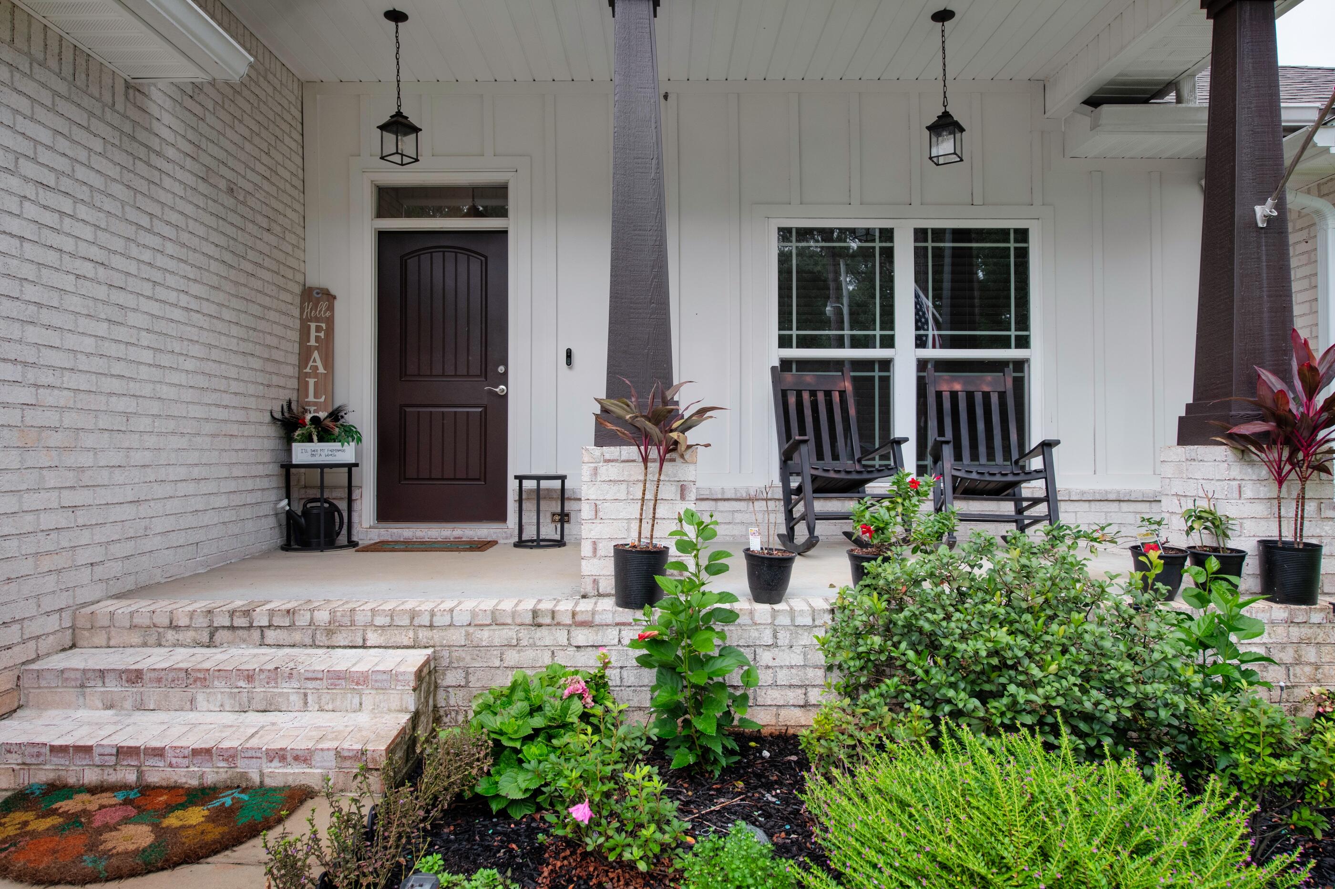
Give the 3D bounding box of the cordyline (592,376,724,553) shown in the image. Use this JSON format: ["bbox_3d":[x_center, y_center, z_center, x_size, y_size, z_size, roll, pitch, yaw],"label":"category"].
[{"bbox_3d":[-0.037,0.080,3.370,0.530,0.700,0.450,0,0,0],"label":"cordyline"}]

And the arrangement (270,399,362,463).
[{"bbox_3d":[-2.200,-0.082,5.130,0.550,0.400,0.320,0,0,-12],"label":"arrangement"}]

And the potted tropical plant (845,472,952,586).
[{"bbox_3d":[0.986,0.386,3.457,0.430,0.540,0.400,0,-1,0],"label":"potted tropical plant"}]

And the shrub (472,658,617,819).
[{"bbox_3d":[-0.403,0.906,2.631,0.470,0.440,0.480,0,-1,0],"label":"shrub"}]

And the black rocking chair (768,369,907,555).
[{"bbox_3d":[1.000,0.081,5.050,0.680,1.179,0.870,0,-1,-8],"label":"black rocking chair"}]

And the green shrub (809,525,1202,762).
[{"bbox_3d":[1.166,0.695,2.813,1.330,0.840,0.920,0,-1,0],"label":"green shrub"}]

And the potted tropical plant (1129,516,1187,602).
[{"bbox_3d":[2.140,0.490,3.550,0.232,0.360,0.232,0,0,0],"label":"potted tropical plant"}]

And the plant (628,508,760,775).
[{"bbox_3d":[0.092,0.679,2.814,0.455,0.895,0.440,0,-1,0],"label":"plant"}]

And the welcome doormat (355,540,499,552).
[{"bbox_3d":[-1.539,0.662,5.304,0.790,0.017,0.450,0,-1,4],"label":"welcome doormat"}]

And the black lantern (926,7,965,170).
[{"bbox_3d":[1.612,-2.074,4.745,0.170,0.850,0.170,0,-1,35],"label":"black lantern"}]

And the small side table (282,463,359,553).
[{"bbox_3d":[-2.220,0.395,5.220,0.460,0.550,0.460,0,0,0],"label":"small side table"}]

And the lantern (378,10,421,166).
[{"bbox_3d":[-1.572,-2.086,4.790,0.172,0.850,0.172,-1,-1,36],"label":"lantern"}]

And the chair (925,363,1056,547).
[{"bbox_3d":[1.940,0.085,4.950,0.680,1.160,0.840,0,0,9],"label":"chair"}]

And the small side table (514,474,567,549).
[{"bbox_3d":[-0.820,0.433,5.290,0.340,0.475,0.340,0,0,0],"label":"small side table"}]

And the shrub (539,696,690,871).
[{"bbox_3d":[-0.148,0.925,2.331,0.430,0.375,0.460,0,-1,0],"label":"shrub"}]

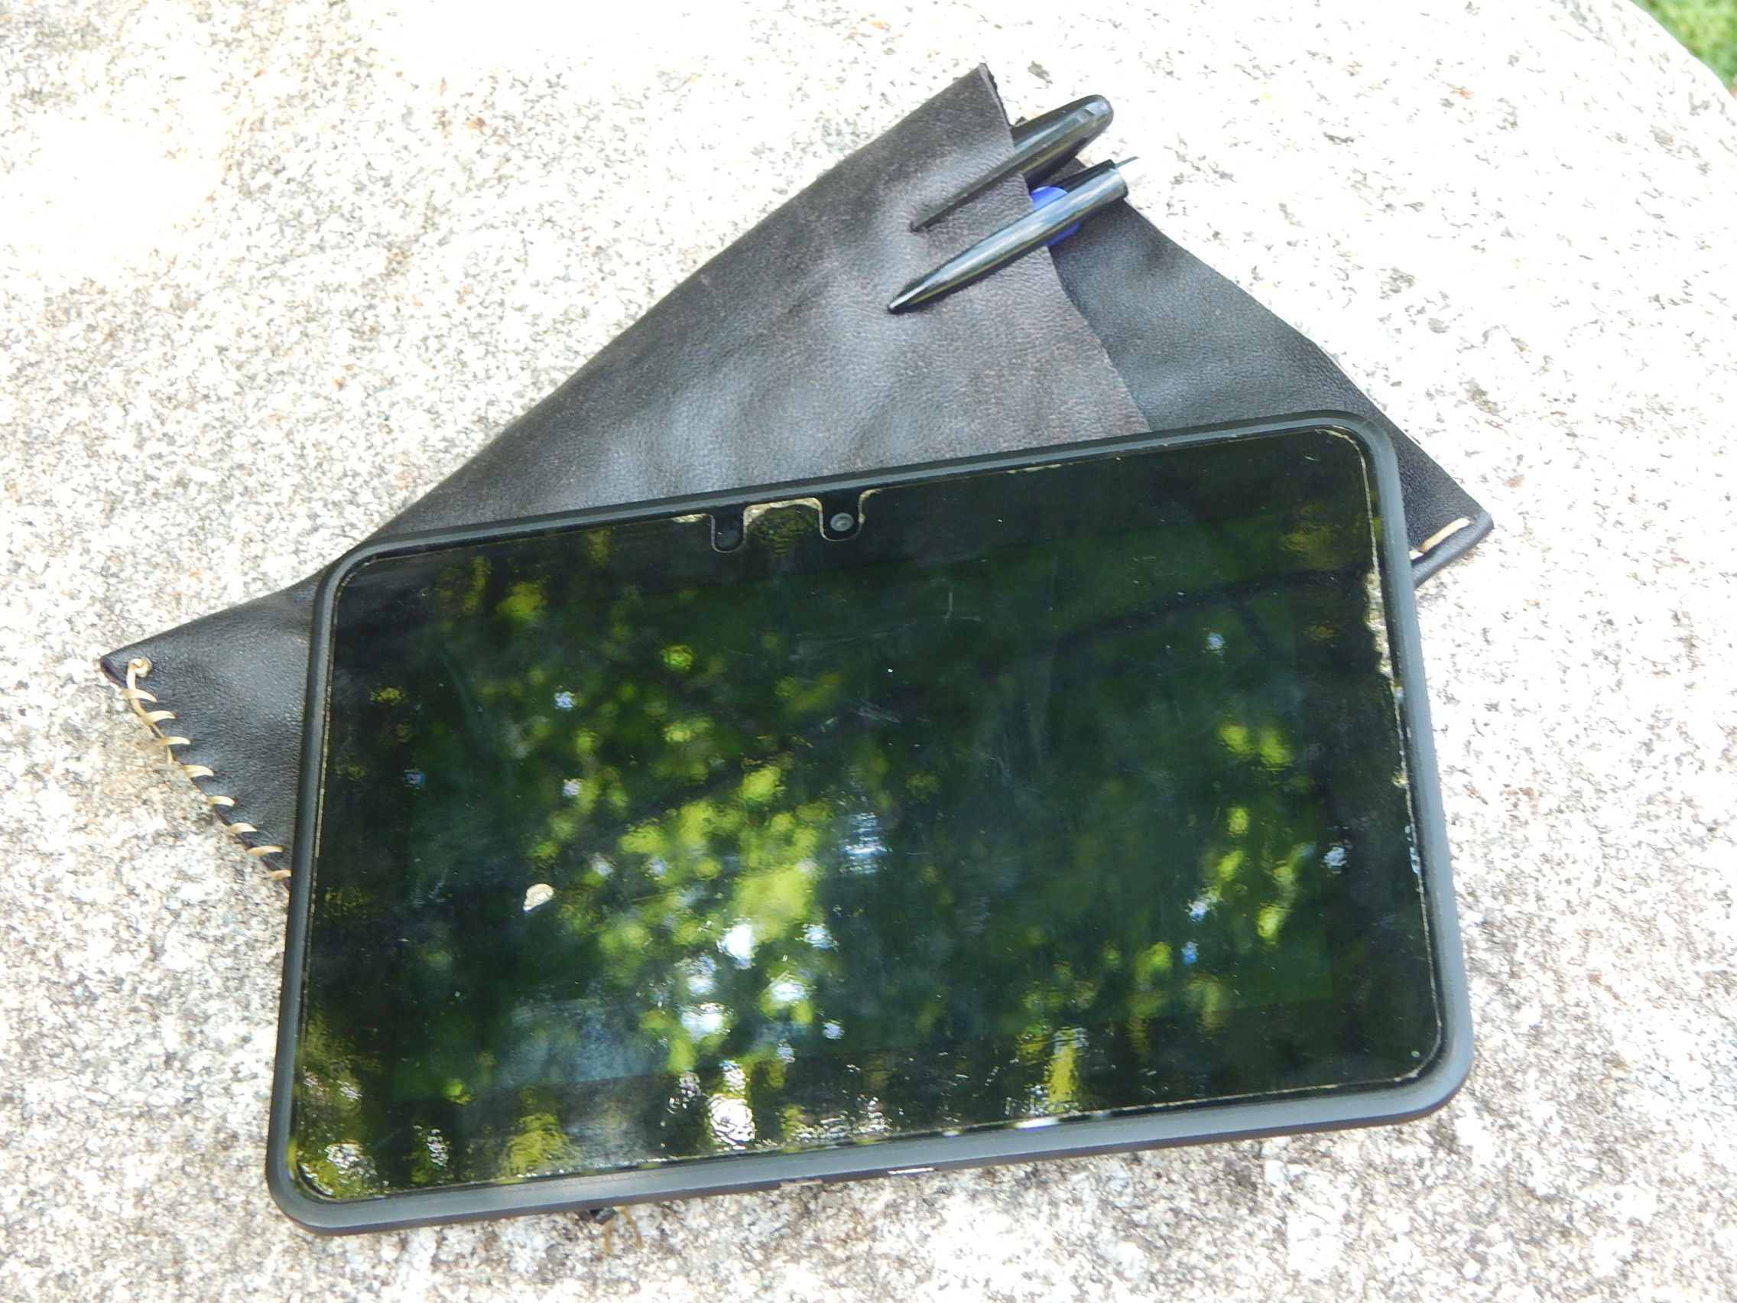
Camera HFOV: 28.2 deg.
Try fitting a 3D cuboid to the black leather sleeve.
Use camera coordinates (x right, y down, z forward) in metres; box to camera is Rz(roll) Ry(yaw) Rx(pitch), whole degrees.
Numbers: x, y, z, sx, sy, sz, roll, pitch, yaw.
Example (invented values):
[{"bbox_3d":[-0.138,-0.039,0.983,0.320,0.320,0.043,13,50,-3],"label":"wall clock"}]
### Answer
[{"bbox_3d":[-0.015,-0.013,0.617,0.204,0.017,0.156,-36,56,-13],"label":"black leather sleeve"}]

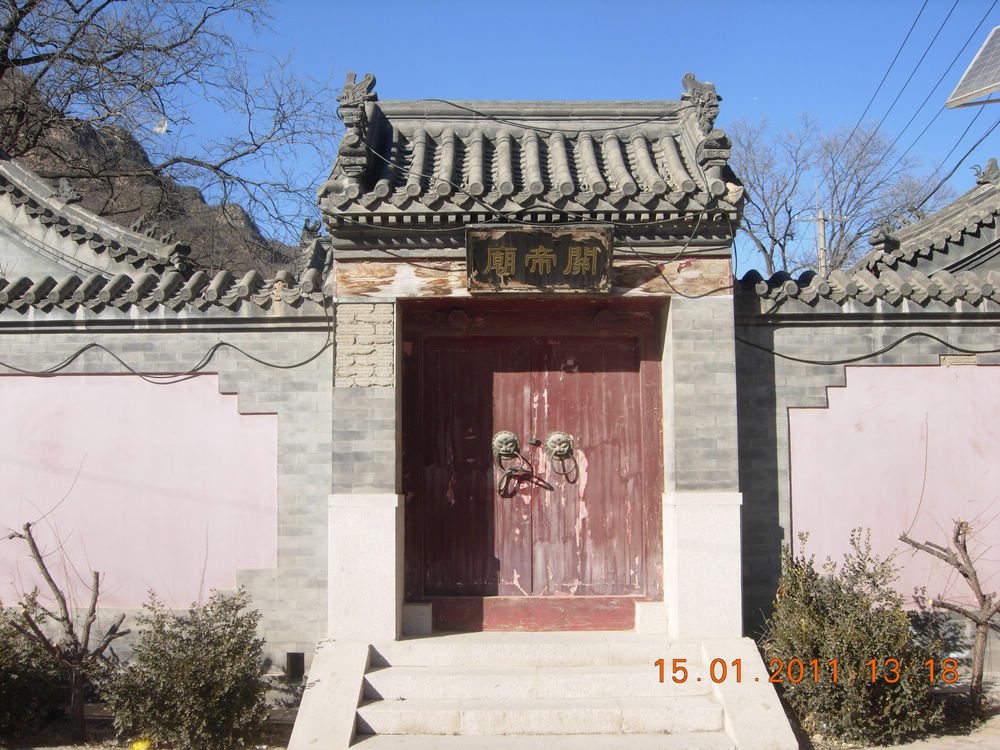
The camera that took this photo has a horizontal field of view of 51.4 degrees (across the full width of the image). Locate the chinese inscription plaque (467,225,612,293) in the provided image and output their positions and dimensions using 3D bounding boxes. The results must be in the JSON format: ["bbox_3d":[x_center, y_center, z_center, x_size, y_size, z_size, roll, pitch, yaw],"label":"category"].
[{"bbox_3d":[0.244,-0.700,6.346,0.885,0.400,0.070,0,13,-1],"label":"chinese inscription plaque"}]

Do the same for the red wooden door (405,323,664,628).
[{"bbox_3d":[0.223,0.635,6.734,1.630,1.870,0.120,0,-6,-1],"label":"red wooden door"}]

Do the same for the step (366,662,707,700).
[{"bbox_3d":[0.220,1.740,5.899,1.940,0.135,0.280,0,-6,-1],"label":"step"}]

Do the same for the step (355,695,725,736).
[{"bbox_3d":[0.221,1.844,5.621,1.940,0.135,0.280,0,-6,-1],"label":"step"}]

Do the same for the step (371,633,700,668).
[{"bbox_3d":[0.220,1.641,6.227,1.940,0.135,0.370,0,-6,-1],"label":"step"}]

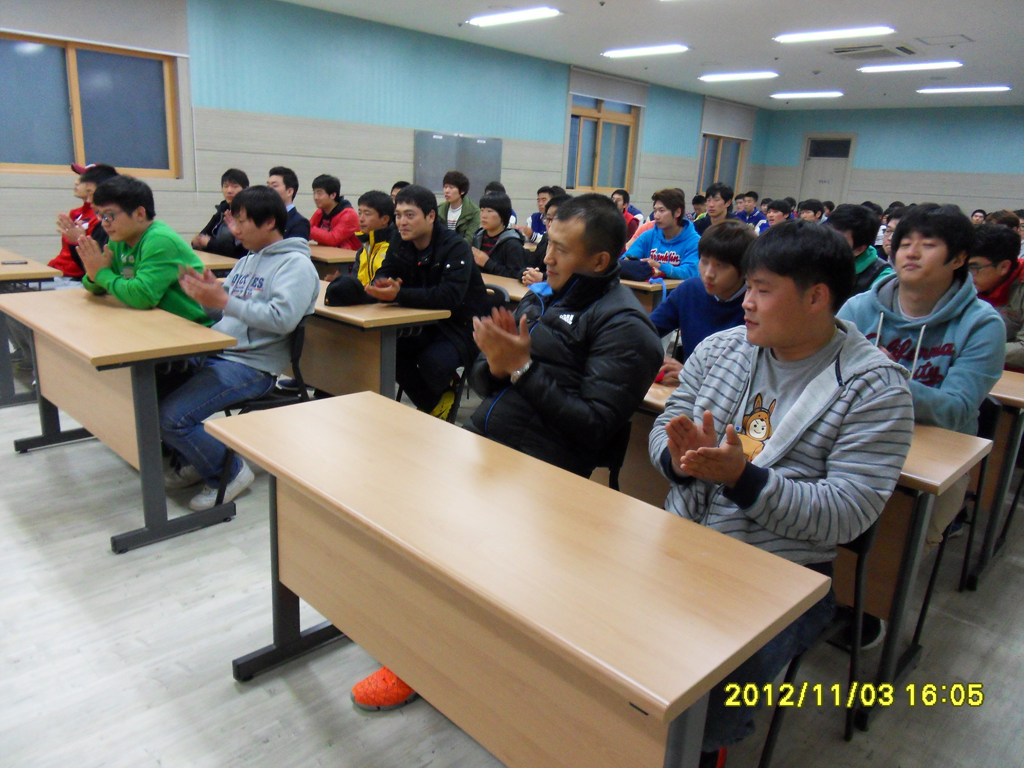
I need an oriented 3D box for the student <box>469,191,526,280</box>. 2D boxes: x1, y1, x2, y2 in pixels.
[{"bbox_3d":[-0.205,-0.641,4.733,0.500,1.239,0.780,18,22,41],"label":"student"}]

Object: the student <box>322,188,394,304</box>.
[{"bbox_3d":[-0.891,-0.464,4.019,0.500,1.223,0.780,18,22,41],"label":"student"}]

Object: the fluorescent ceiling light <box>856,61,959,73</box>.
[{"bbox_3d":[4.909,-3.956,8.806,0.280,0.080,1.200,-13,22,-43],"label":"fluorescent ceiling light"}]

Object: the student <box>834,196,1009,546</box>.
[{"bbox_3d":[1.186,0.117,2.324,0.530,1.360,0.740,18,21,42],"label":"student"}]

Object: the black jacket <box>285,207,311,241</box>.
[{"bbox_3d":[-1.659,-1.097,5.226,0.420,0.620,0.500,-13,22,-43],"label":"black jacket"}]

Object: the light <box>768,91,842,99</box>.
[{"bbox_3d":[4.879,-4.763,11.723,1.200,0.080,0.220,14,19,34],"label":"light"}]

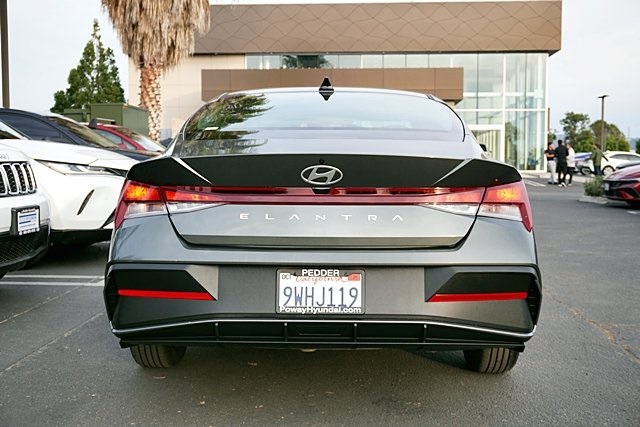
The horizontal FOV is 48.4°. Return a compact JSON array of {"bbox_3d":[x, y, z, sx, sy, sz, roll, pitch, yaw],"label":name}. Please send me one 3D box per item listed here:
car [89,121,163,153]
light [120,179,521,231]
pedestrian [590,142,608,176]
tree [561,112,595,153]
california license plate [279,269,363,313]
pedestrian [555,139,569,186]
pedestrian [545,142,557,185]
[{"bbox_3d":[-4.150,-0.824,12.950,4.600,1.670,1.860,0,4,3],"label":"car"},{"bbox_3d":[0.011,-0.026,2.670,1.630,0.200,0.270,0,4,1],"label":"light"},{"bbox_3d":[12.936,-2.380,33.000,0.750,1.720,0.550,1,4,6],"label":"pedestrian"},{"bbox_3d":[27.155,-7.638,75.000,3.700,6.000,3.700,0,4,0],"label":"tree"},{"bbox_3d":[0.004,0.274,2.500,0.312,0.158,0.020,0,4,1],"label":"california license plate"},{"bbox_3d":[9.108,-1.888,26.800,0.520,1.750,0.400,1,4,6],"label":"pedestrian"},{"bbox_3d":[9.236,-2.009,28.400,0.420,1.680,0.480,4,5,37],"label":"pedestrian"}]

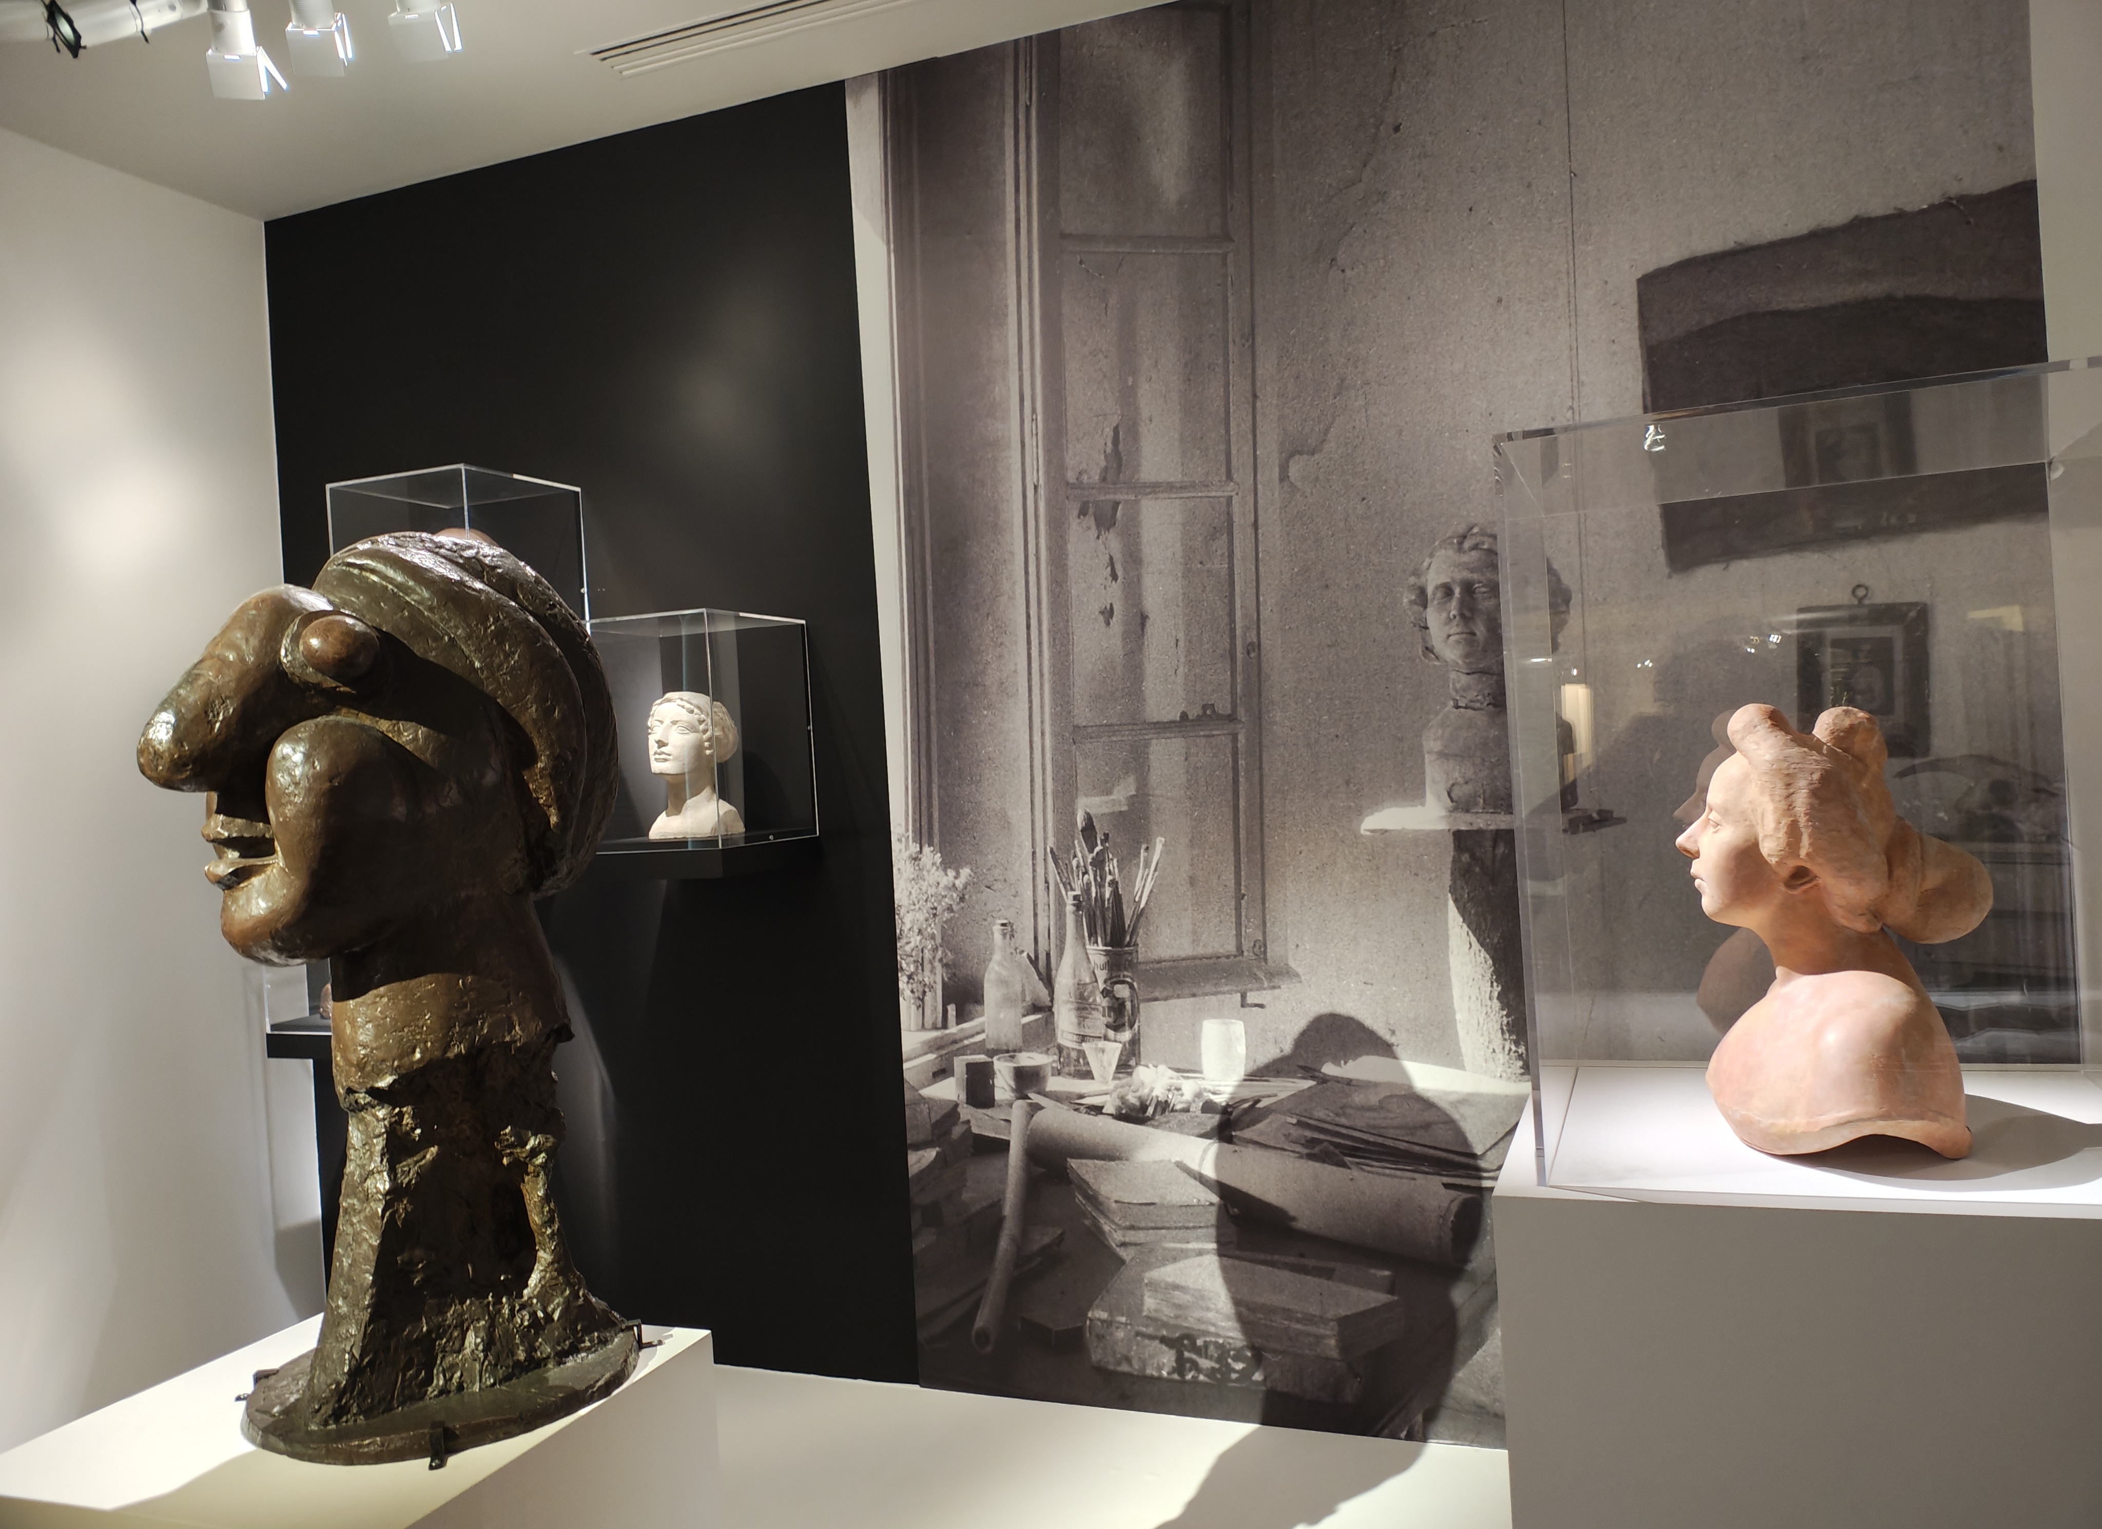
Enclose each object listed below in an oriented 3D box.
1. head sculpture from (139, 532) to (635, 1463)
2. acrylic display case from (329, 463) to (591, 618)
[{"bbox_3d":[-0.639,0.197,1.524,0.470,0.860,0.360,-3,0,-42],"label":"head sculpture"},{"bbox_3d":[-1.359,-0.379,3.526,0.384,0.528,0.384,-3,0,21],"label":"acrylic display case"}]

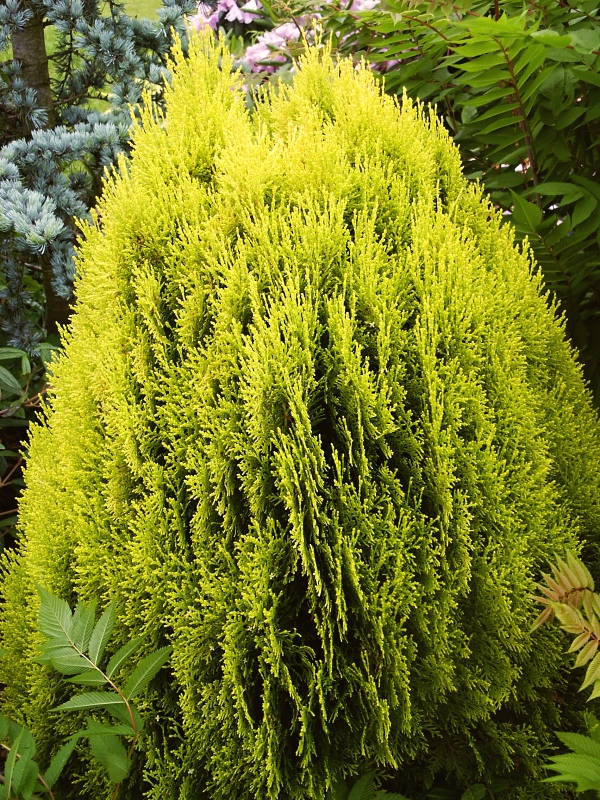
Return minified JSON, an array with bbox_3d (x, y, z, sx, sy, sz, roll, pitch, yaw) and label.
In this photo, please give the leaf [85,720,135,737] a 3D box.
[{"bbox_3d":[-0.231,0.394,1.690,0.064,0.020,0.017,4,66,-2],"label":"leaf"}]

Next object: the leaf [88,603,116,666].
[{"bbox_3d":[-0.203,0.241,1.461,0.018,0.067,0.011,14,-19,-1],"label":"leaf"}]

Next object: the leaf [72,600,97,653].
[{"bbox_3d":[-0.260,0.273,1.700,0.021,0.068,0.014,15,-16,-2],"label":"leaf"}]

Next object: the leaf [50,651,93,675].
[{"bbox_3d":[-0.273,0.315,1.690,0.052,0.026,0.016,5,-20,2],"label":"leaf"}]

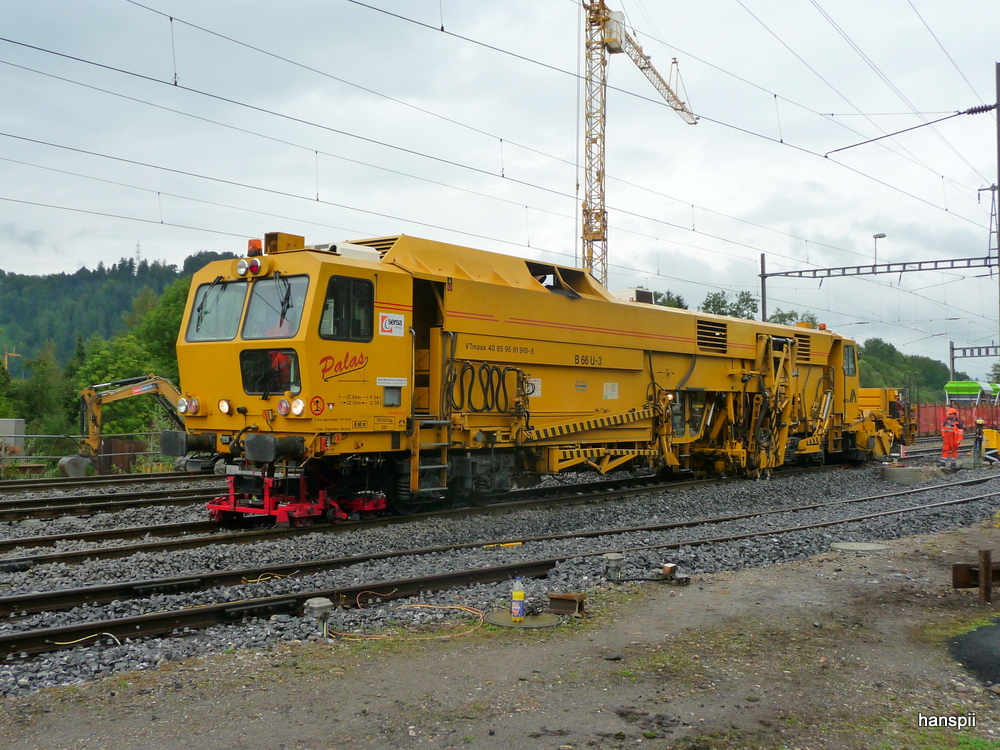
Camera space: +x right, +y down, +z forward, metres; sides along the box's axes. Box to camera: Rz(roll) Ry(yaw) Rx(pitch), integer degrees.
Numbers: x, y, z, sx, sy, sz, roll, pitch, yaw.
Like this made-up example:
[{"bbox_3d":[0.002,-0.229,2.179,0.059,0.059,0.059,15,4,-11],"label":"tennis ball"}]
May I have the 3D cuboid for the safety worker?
[{"bbox_3d":[13.660,1.910,33.200,0.630,1.800,0.420,-2,-2,44],"label":"safety worker"}]

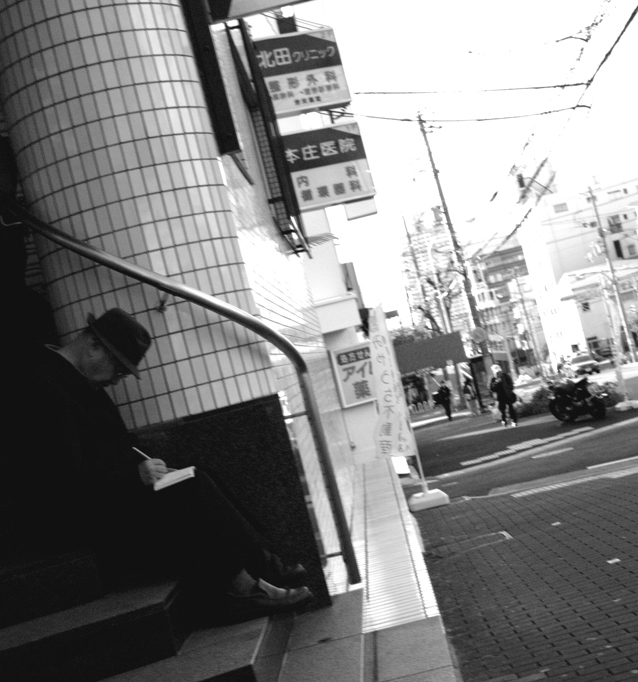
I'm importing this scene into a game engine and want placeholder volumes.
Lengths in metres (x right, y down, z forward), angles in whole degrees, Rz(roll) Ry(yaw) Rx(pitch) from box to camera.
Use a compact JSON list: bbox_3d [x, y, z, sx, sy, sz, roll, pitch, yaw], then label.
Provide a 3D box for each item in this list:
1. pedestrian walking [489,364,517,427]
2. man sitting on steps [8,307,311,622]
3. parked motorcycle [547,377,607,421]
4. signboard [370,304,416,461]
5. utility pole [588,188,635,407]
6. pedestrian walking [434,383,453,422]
[{"bbox_3d":[5.037,1.496,32.000,0.550,1.670,0.450,-17,-5,38],"label":"pedestrian walking"},{"bbox_3d":[-0.576,0.438,3.850,0.880,1.100,0.520,-14,-4,6],"label":"man sitting on steps"},{"bbox_3d":[5.699,1.301,25.700,0.750,1.080,2.000,-12,-4,-34],"label":"parked motorcycle"},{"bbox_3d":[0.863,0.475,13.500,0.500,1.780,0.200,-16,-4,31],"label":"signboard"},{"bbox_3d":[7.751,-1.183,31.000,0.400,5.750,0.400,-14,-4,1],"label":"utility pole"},{"bbox_3d":[5.167,2.512,48.000,0.550,1.650,0.450,-15,-4,19],"label":"pedestrian walking"}]

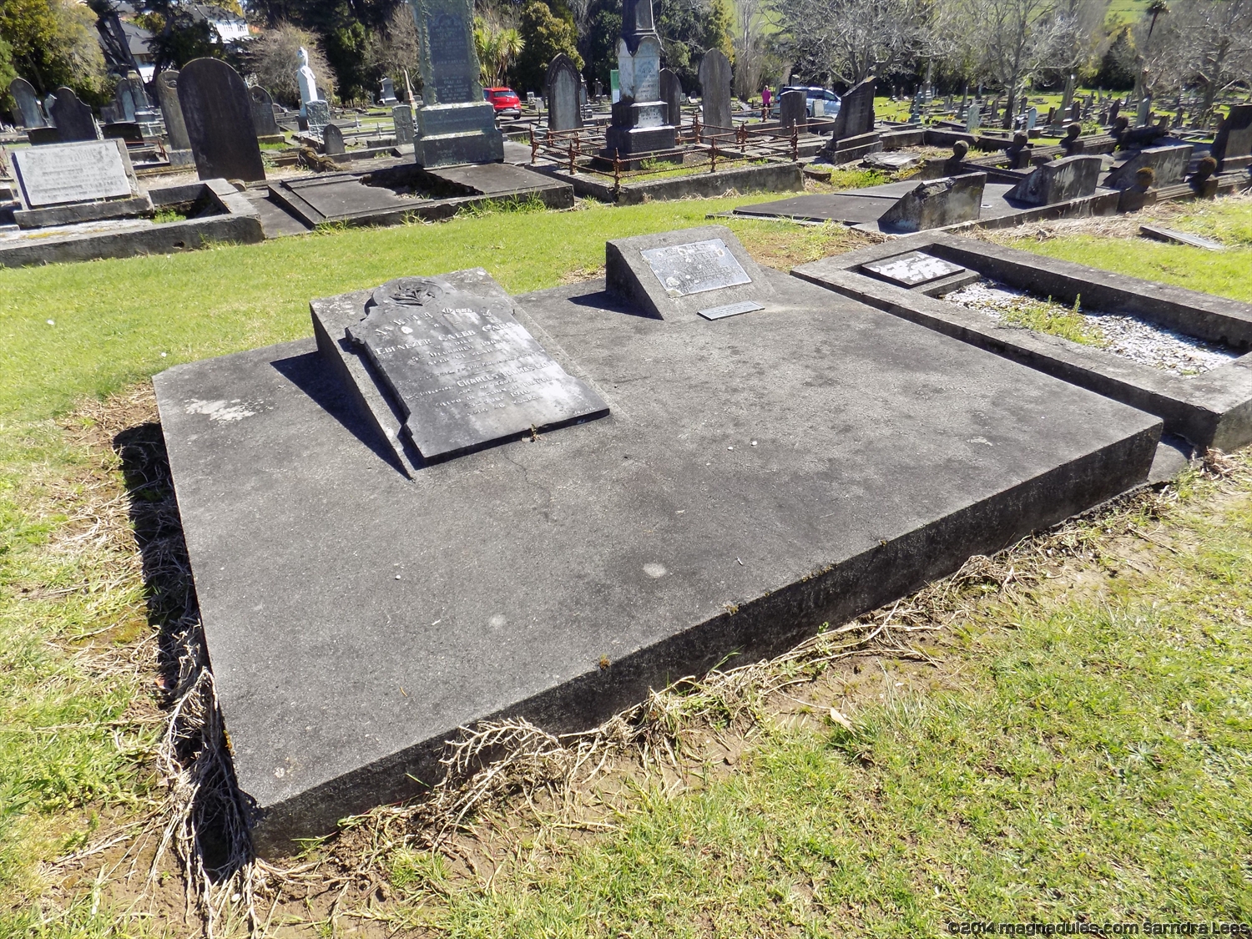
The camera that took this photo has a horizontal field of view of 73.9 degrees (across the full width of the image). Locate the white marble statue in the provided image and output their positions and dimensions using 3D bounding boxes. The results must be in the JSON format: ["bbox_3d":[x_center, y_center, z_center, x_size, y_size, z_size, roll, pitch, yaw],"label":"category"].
[{"bbox_3d":[-9.699,-11.888,25.500,0.520,1.850,0.450,-11,29,-17],"label":"white marble statue"}]

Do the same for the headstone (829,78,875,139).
[{"bbox_3d":[2.539,-4.105,9.458,0.540,0.600,0.150,-21,33,-32],"label":"headstone"}]

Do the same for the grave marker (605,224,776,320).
[{"bbox_3d":[0.303,-0.985,4.067,0.640,0.250,0.520,-18,34,-25],"label":"grave marker"}]

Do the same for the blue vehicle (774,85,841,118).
[{"bbox_3d":[10.859,-20.751,47.000,4.600,1.520,1.780,-16,31,-26],"label":"blue vehicle"}]

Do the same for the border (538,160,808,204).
[{"bbox_3d":[0.378,-3.066,8.638,2.200,0.180,1.900,-17,32,-25],"label":"border"}]

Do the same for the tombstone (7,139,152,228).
[{"bbox_3d":[-4.407,-2.304,6.675,0.930,0.510,0.500,-16,31,-26],"label":"tombstone"}]

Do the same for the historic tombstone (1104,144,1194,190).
[{"bbox_3d":[4.599,-2.723,7.412,0.620,0.380,0.450,-17,32,-25],"label":"historic tombstone"}]

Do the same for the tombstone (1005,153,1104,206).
[{"bbox_3d":[3.472,-2.396,6.794,0.600,0.300,0.420,-17,32,-25],"label":"tombstone"}]

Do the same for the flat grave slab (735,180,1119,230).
[{"bbox_3d":[2.514,-2.257,7.033,2.650,0.120,1.650,-17,32,-25],"label":"flat grave slab"}]

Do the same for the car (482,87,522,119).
[{"bbox_3d":[-7.381,-19.815,45.000,1.720,1.520,4.200,-19,32,-30],"label":"car"}]

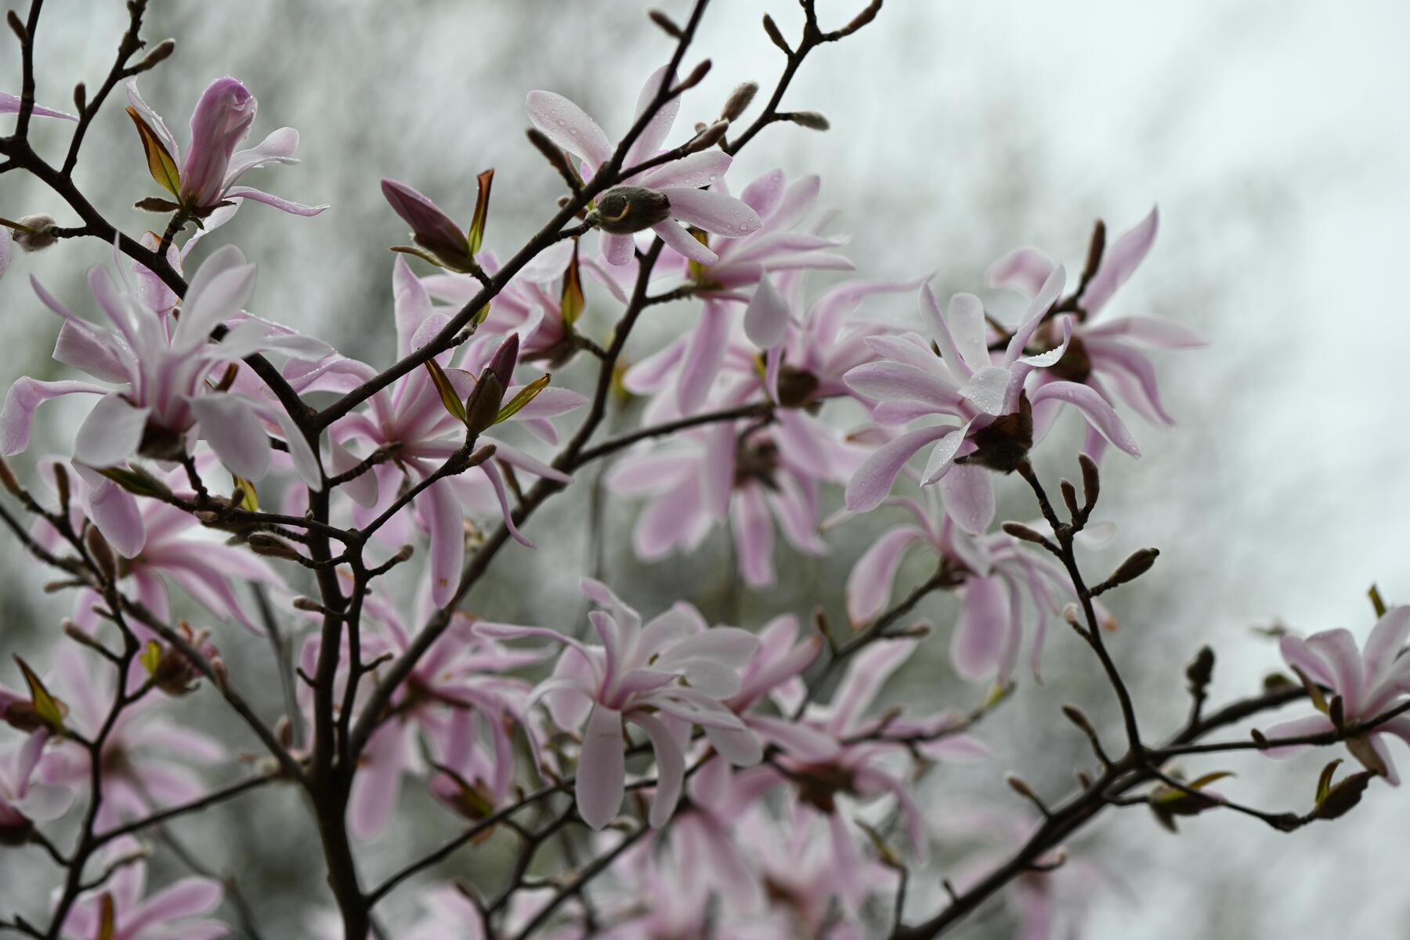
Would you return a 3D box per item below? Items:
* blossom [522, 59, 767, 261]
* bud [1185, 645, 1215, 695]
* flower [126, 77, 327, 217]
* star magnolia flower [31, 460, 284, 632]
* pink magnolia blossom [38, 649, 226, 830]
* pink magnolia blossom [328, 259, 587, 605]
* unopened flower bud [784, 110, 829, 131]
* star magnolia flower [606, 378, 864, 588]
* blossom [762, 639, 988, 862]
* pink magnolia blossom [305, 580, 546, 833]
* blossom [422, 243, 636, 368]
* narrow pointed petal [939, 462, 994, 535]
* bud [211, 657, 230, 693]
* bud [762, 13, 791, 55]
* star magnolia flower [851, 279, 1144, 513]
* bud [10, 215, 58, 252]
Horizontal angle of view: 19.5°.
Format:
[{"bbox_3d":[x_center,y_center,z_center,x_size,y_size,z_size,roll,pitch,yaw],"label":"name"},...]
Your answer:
[{"bbox_3d":[-0.024,-0.116,1.570,0.086,0.077,0.055,-6,12,26],"label":"blossom"},{"bbox_3d":[0.195,0.079,1.620,0.011,0.019,0.011,13,0,0],"label":"bud"},{"bbox_3d":[-0.182,-0.123,1.560,0.076,0.054,0.066,7,-7,0],"label":"flower"},{"bbox_3d":[-0.218,0.030,1.640,0.105,0.090,0.070,-4,20,21],"label":"star magnolia flower"},{"bbox_3d":[-0.259,0.122,1.860,0.086,0.082,0.055,1,27,-7],"label":"pink magnolia blossom"},{"bbox_3d":[-0.093,-0.014,1.540,0.110,0.120,0.075,-6,20,31],"label":"pink magnolia blossom"},{"bbox_3d":[0.038,-0.130,1.530,0.017,0.006,0.006,15,0,0],"label":"unopened flower bud"},{"bbox_3d":[0.012,0.005,1.720,0.108,0.100,0.065,1,12,-6],"label":"star magnolia flower"},{"bbox_3d":[0.076,0.123,1.800,0.096,0.094,0.085,6,-12,0],"label":"blossom"},{"bbox_3d":[-0.121,0.102,1.760,0.104,0.110,0.090,9,-6,0],"label":"pink magnolia blossom"},{"bbox_3d":[-0.072,-0.067,1.650,0.080,0.055,0.070,22,-8,12],"label":"blossom"},{"bbox_3d":[0.099,0.010,1.550,0.020,0.029,0.011,0,-6,0],"label":"narrow pointed petal"},{"bbox_3d":[-0.185,0.078,1.570,0.006,0.015,0.006,-18,0,0],"label":"bud"},{"bbox_3d":[0.026,-0.161,1.520,0.005,0.017,0.005,-30,0,0],"label":"bud"},{"bbox_3d":[0.104,-0.028,1.500,0.085,0.085,0.105,-38,0,-16],"label":"star magnolia flower"},{"bbox_3d":[-0.255,-0.090,1.560,0.018,0.013,0.013,-6,1,-12],"label":"bud"}]

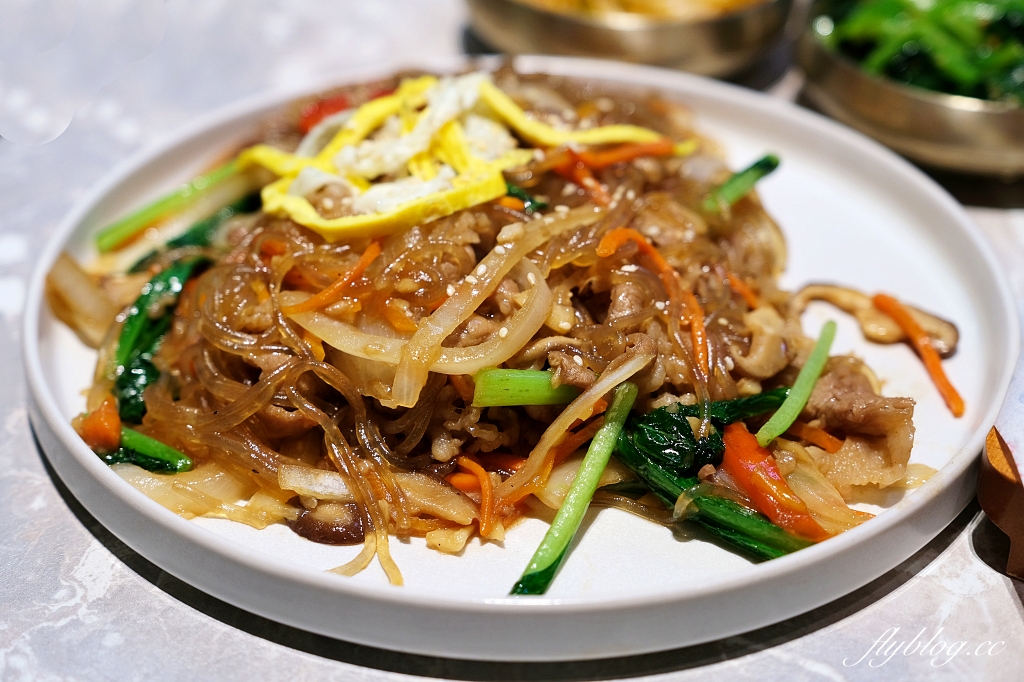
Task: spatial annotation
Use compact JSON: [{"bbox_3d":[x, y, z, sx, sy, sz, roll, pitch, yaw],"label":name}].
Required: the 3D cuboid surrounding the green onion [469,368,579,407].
[{"bbox_3d":[0.005,0.011,0.386,0.027,0.008,0.008,1,36,2],"label":"green onion"}]

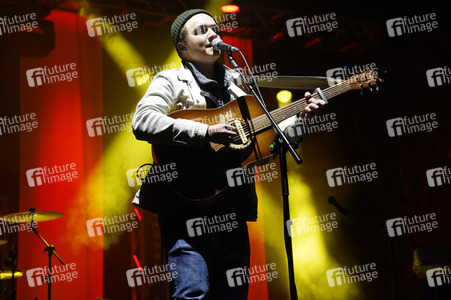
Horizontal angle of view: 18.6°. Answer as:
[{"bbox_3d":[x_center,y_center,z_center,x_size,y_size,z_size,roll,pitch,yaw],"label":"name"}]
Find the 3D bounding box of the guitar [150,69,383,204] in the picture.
[{"bbox_3d":[0.198,-0.113,5.760,1.025,0.395,0.125,-24,-14,-9],"label":"guitar"}]

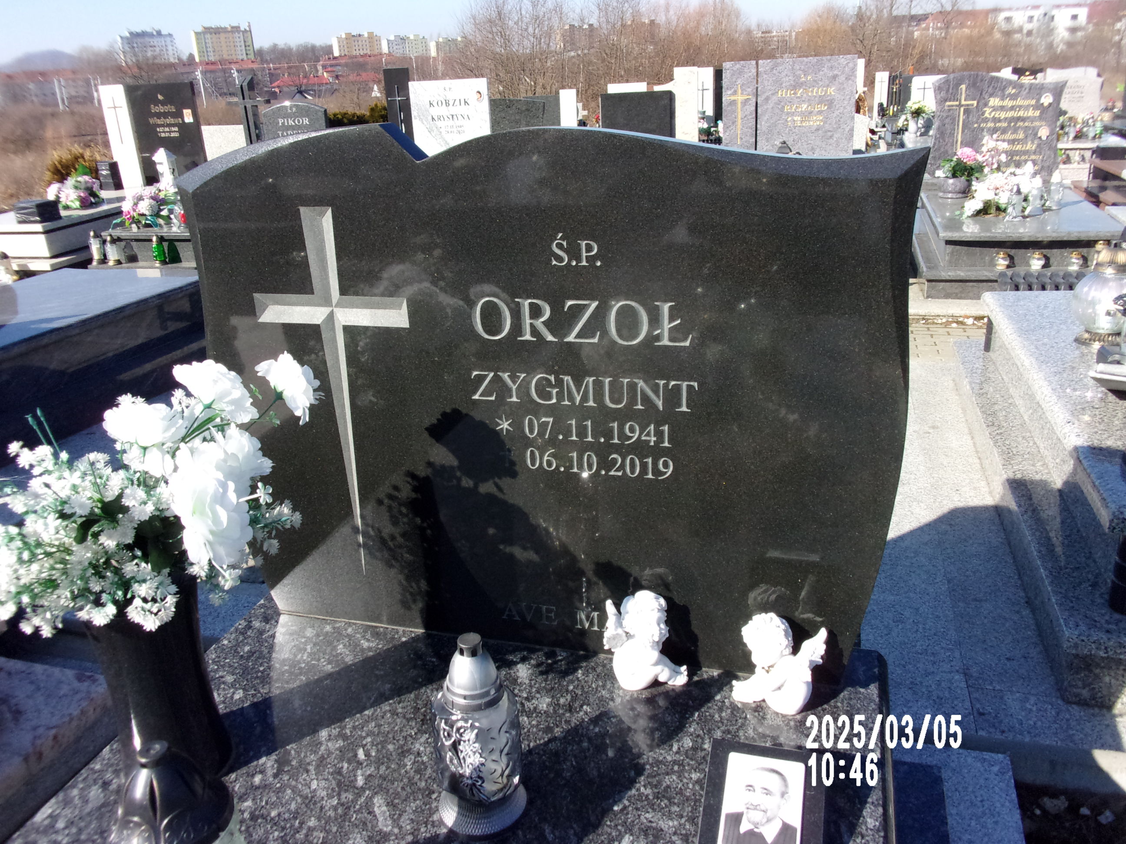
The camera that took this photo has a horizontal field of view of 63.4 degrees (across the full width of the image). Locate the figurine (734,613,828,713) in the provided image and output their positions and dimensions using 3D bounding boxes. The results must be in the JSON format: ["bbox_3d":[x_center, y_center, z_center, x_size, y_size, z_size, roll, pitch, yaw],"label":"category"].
[{"bbox_3d":[0.319,0.354,1.346,0.140,0.150,0.090,5,23,21],"label":"figurine"}]

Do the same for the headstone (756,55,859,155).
[{"bbox_3d":[2.004,-2.486,7.525,0.768,0.965,0.090,3,23,16],"label":"headstone"}]

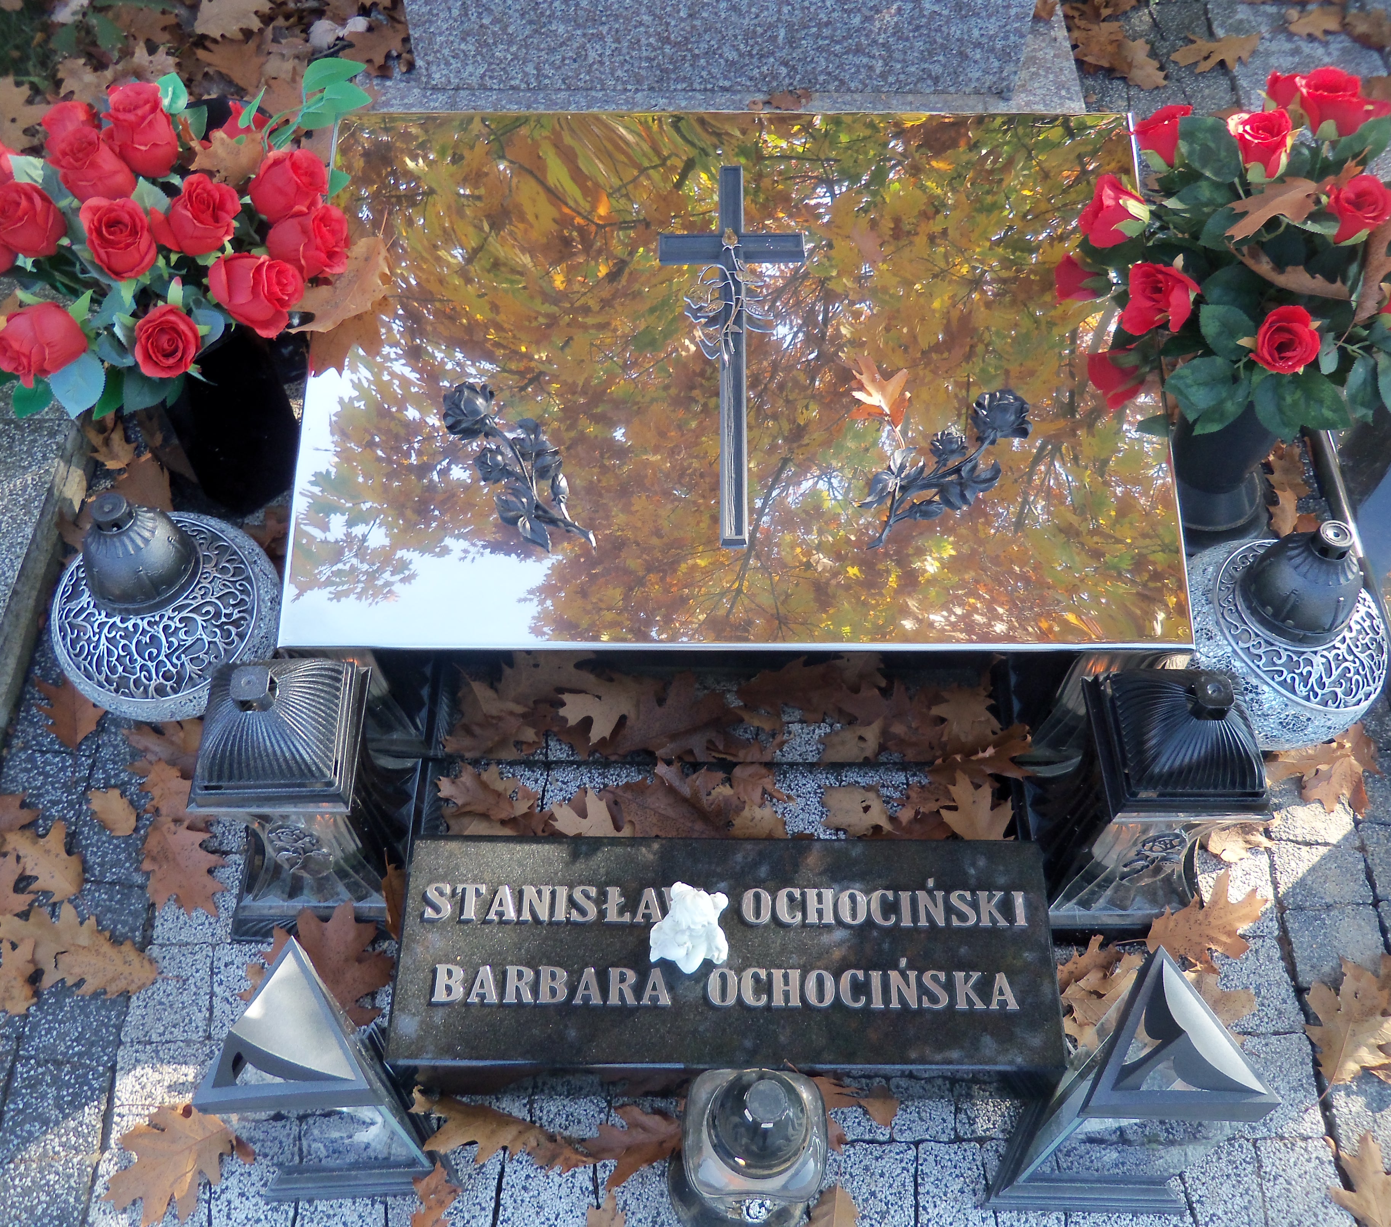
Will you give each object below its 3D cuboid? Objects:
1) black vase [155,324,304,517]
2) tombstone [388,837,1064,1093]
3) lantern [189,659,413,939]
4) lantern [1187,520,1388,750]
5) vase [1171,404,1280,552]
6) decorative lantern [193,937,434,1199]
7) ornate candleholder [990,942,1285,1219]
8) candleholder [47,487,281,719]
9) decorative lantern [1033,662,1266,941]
[{"bbox_3d":[-0.645,-0.300,1.844,0.168,0.315,0.168,0,56,1],"label":"black vase"},{"bbox_3d":[0.033,0.393,1.465,0.695,0.139,0.241,0,56,1],"label":"tombstone"},{"bbox_3d":[-0.441,0.177,1.475,0.224,0.379,0.224,-1,56,0],"label":"lantern"},{"bbox_3d":[0.709,0.007,1.608,0.279,0.324,0.279,16,57,11],"label":"lantern"},{"bbox_3d":[0.749,-0.228,1.783,0.172,0.300,0.172,0,56,1],"label":"vase"},{"bbox_3d":[-0.357,0.442,1.310,0.211,0.348,0.185,-3,56,-1],"label":"decorative lantern"},{"bbox_3d":[0.413,0.447,1.295,0.211,0.348,0.185,1,56,1],"label":"ornate candleholder"},{"bbox_3d":[-0.672,-0.026,1.651,0.279,0.324,0.279,-15,57,-9],"label":"candleholder"},{"bbox_3d":[0.512,0.178,1.460,0.224,0.379,0.224,-1,56,0],"label":"decorative lantern"}]

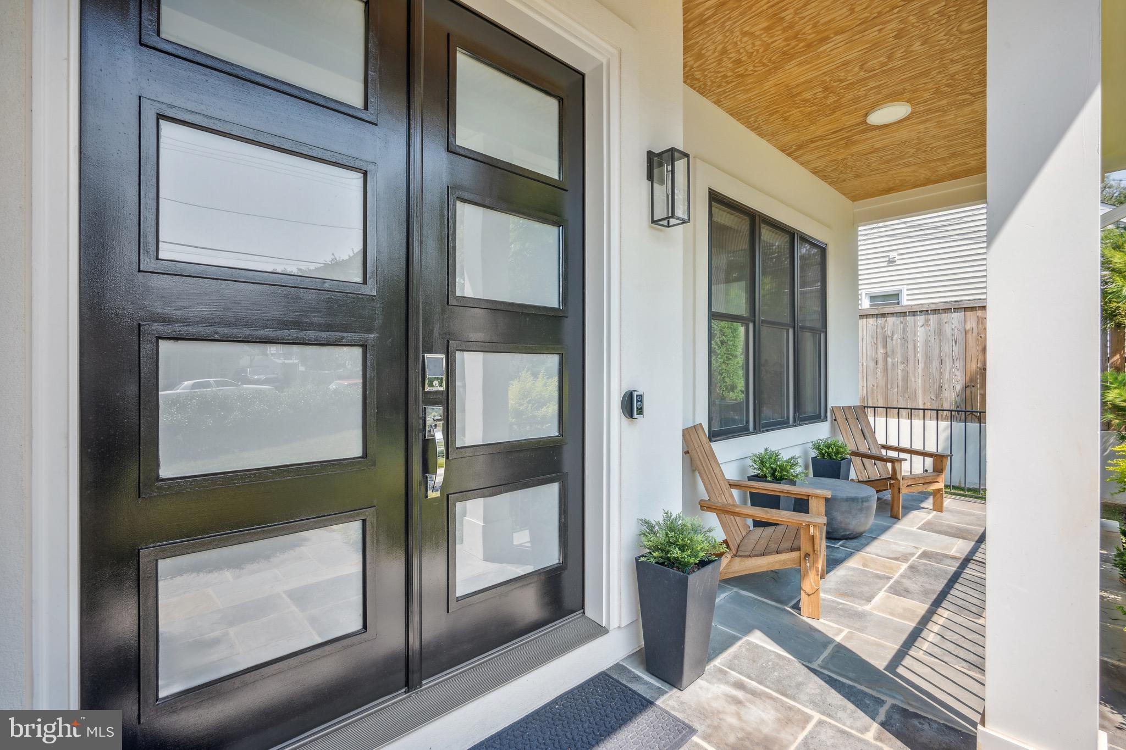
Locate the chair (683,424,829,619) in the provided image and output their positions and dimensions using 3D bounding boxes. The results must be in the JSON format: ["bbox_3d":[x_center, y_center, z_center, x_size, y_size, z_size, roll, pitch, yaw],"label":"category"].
[{"bbox_3d":[1.107,0.783,2.821,0.860,0.914,0.725,0,0,32],"label":"chair"}]

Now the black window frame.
[{"bbox_3d":[1.780,-0.414,3.913,2.082,1.721,0.081,0,0,-41],"label":"black window frame"}]

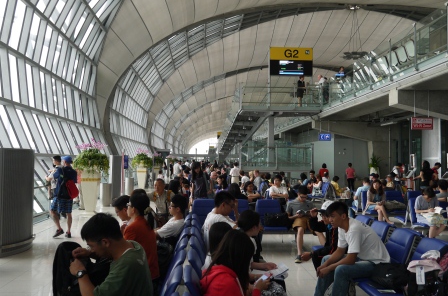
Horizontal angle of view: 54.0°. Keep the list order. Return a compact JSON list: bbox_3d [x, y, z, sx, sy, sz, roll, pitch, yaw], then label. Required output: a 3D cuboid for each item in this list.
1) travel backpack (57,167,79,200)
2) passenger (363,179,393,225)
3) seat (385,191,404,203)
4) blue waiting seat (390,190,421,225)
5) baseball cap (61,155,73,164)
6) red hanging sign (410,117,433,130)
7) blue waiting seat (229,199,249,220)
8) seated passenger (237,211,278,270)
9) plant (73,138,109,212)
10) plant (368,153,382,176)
[{"bbox_3d":[-3.283,0.742,9.200,0.300,0.620,0.360,-1,-2,30],"label":"travel backpack"},{"bbox_3d":[3.446,1.319,9.750,0.520,1.170,0.780,0,-2,-1],"label":"passenger"},{"bbox_3d":[4.132,1.475,10.657,0.550,0.900,0.650,0,-2,-3],"label":"seat"},{"bbox_3d":[3.919,1.440,9.444,0.550,0.900,0.680,0,-2,-3],"label":"blue waiting seat"},{"bbox_3d":[-3.348,0.254,9.400,0.260,0.150,0.190,-1,-2,32],"label":"baseball cap"},{"bbox_3d":[6.320,-0.768,14.033,0.690,0.390,0.090,0,-2,-3],"label":"red hanging sign"},{"bbox_3d":[0.222,1.387,7.800,0.520,0.920,0.660,0,-2,-2],"label":"blue waiting seat"},{"bbox_3d":[0.255,1.180,4.388,0.780,1.130,0.500,0,-2,-3],"label":"seated passenger"},{"bbox_3d":[-4.270,0.874,14.079,1.100,2.330,1.020,0,-2,-3],"label":"plant"},{"bbox_3d":[8.608,1.347,25.000,0.740,2.020,0.740,0,-2,-2],"label":"plant"}]

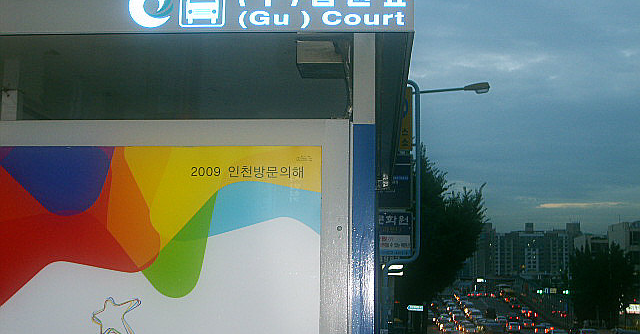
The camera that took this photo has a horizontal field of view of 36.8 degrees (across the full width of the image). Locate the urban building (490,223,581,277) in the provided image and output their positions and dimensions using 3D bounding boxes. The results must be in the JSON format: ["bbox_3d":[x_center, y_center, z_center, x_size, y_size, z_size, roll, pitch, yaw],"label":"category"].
[{"bbox_3d":[129.070,50.960,580.000,50.330,31.550,15.000,-2,-10,13],"label":"urban building"}]

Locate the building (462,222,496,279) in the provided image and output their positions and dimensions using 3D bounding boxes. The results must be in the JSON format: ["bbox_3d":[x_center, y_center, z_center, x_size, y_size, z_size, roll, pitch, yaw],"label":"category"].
[{"bbox_3d":[93.090,49.410,565.000,20.010,32.400,16.000,-1,-10,9],"label":"building"}]

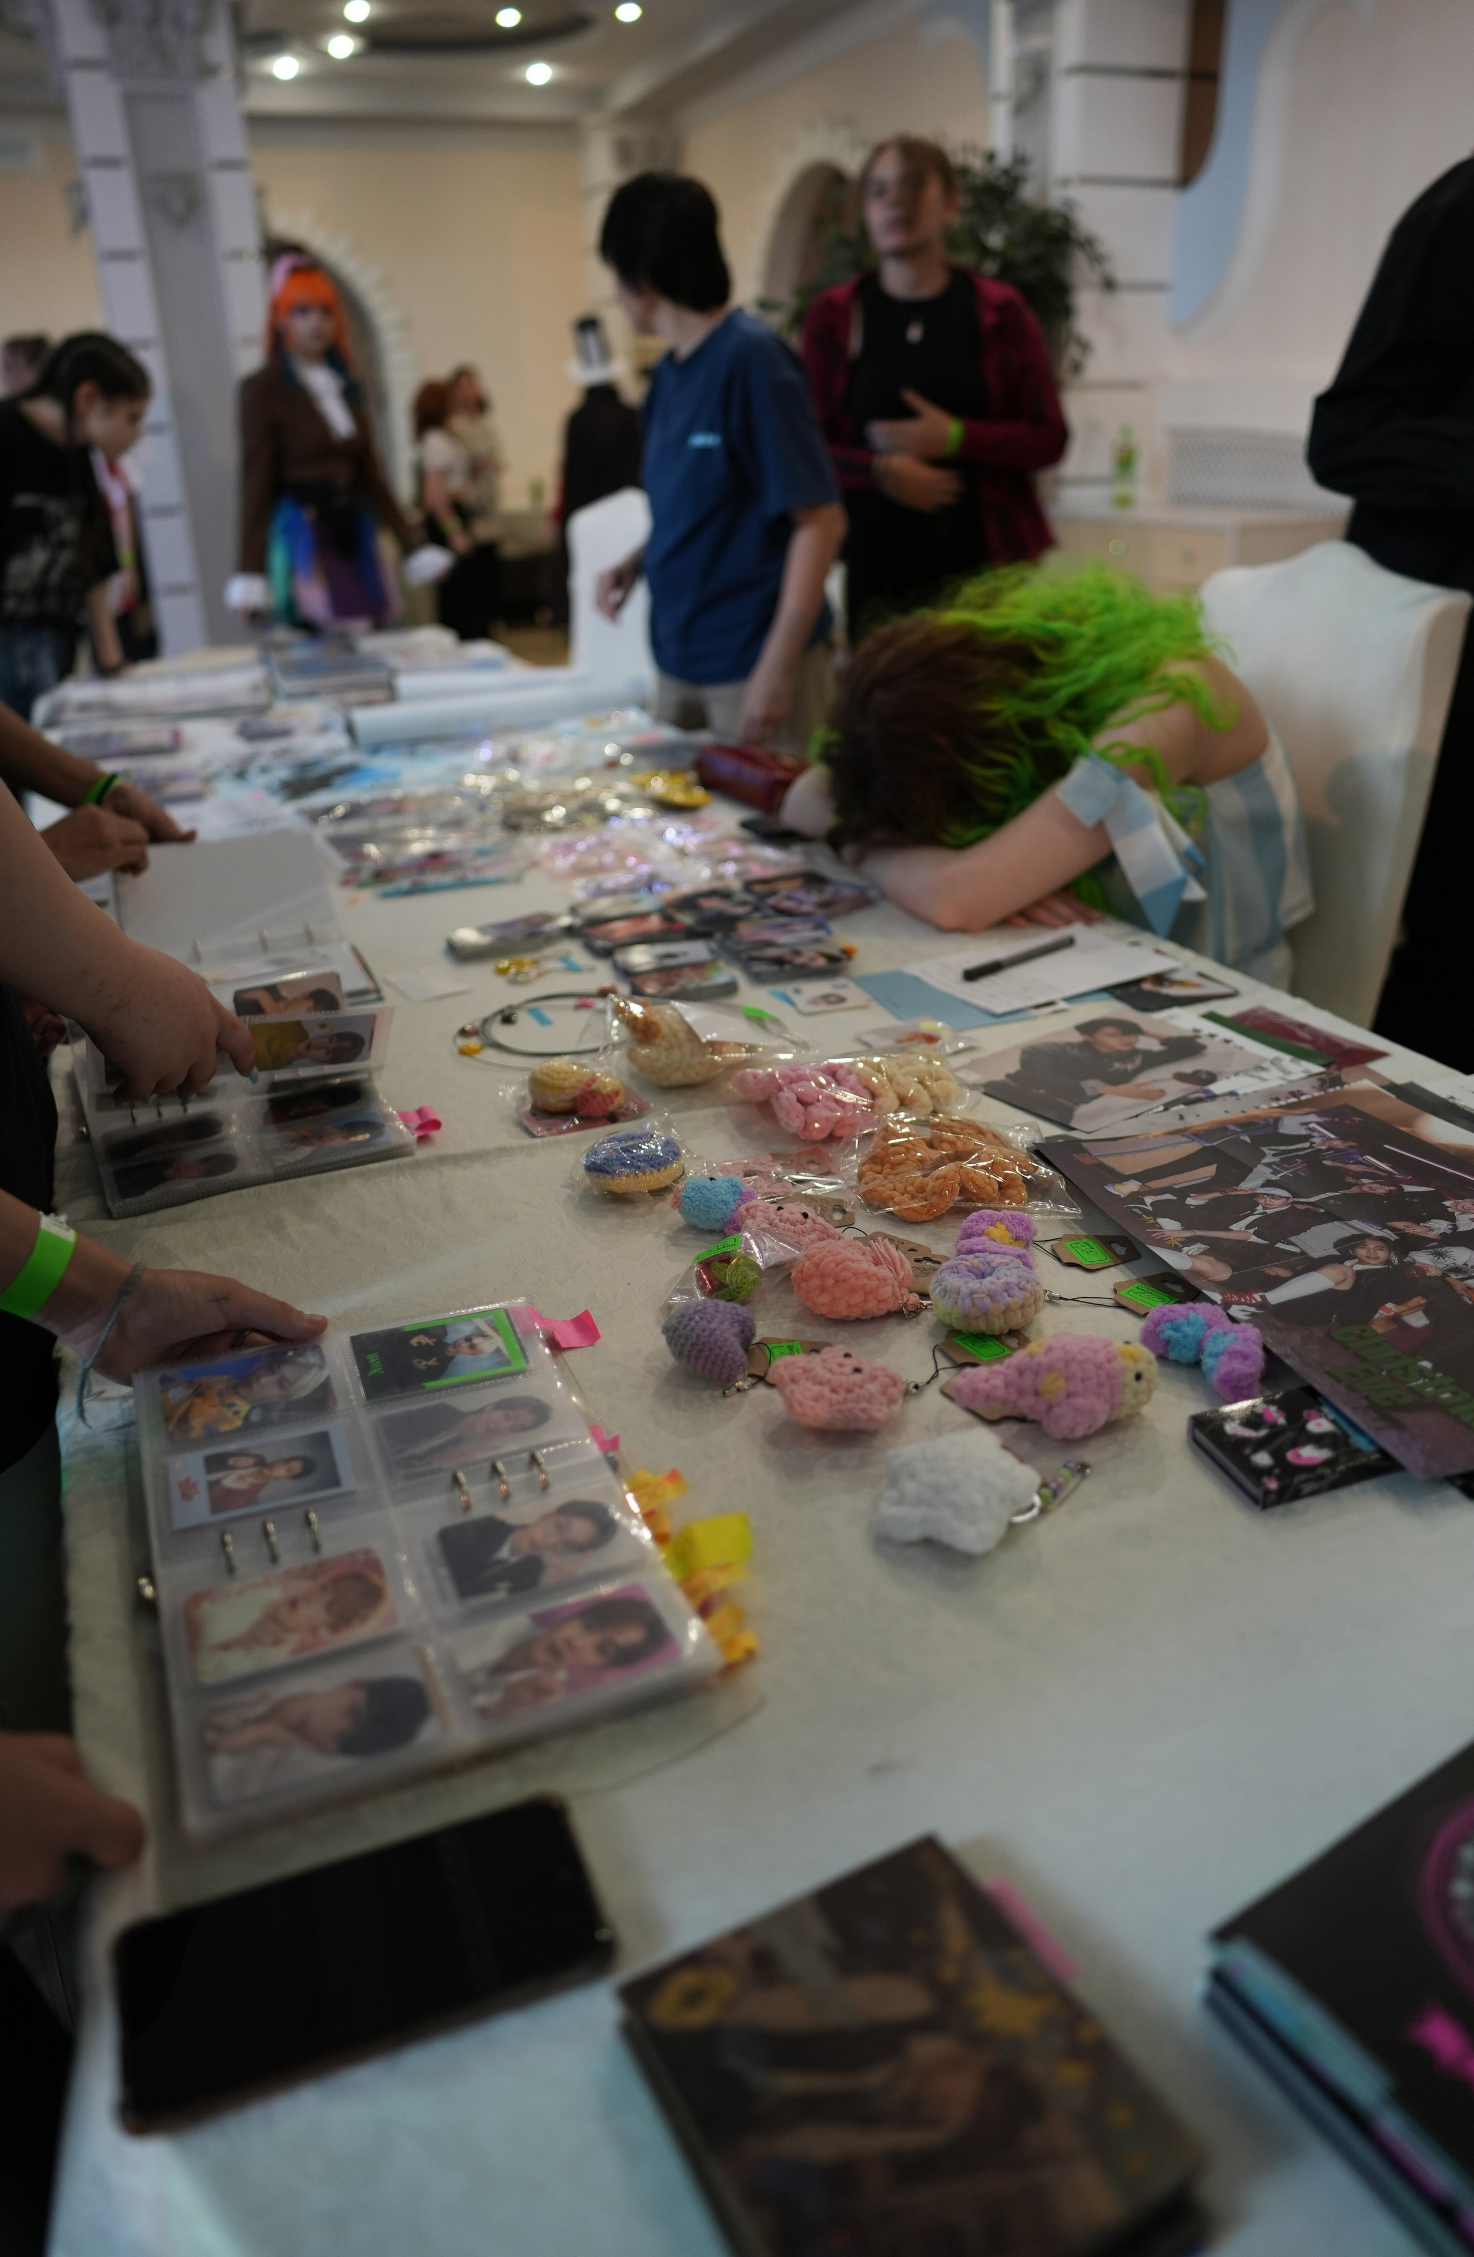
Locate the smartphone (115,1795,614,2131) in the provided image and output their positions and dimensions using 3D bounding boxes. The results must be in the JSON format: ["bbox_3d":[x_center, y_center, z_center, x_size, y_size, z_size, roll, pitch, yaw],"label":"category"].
[{"bbox_3d":[-0.133,0.288,0.531,0.162,0.010,0.077,-10,26,-18],"label":"smartphone"}]

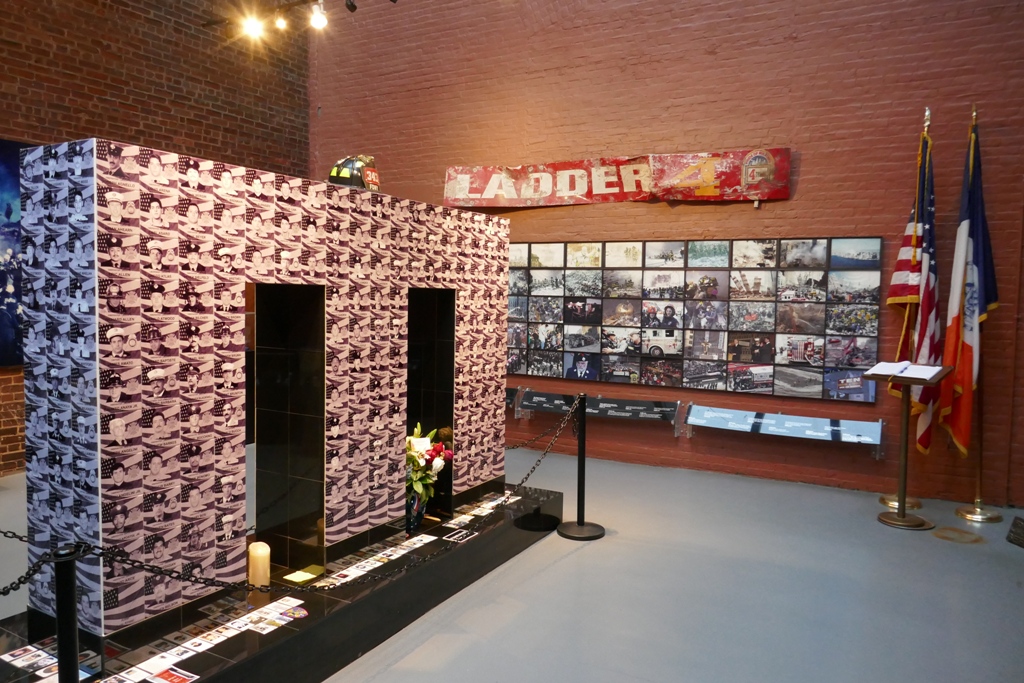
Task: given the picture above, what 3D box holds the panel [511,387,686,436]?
[{"bbox_3d":[0.815,0.696,6.966,1.650,0.330,0.210,3,4,25],"label":"panel"}]

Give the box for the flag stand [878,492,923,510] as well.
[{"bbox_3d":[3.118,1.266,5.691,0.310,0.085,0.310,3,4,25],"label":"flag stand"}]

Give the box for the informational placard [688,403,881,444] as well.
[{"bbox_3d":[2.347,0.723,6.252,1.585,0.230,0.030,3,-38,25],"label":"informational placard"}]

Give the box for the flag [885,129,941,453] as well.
[{"bbox_3d":[3.145,-0.378,5.578,0.390,2.500,0.300,3,4,25],"label":"flag"}]

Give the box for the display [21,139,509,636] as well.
[{"bbox_3d":[-0.915,0.098,3.696,0.474,1.689,2.738,3,4,29],"label":"display"}]

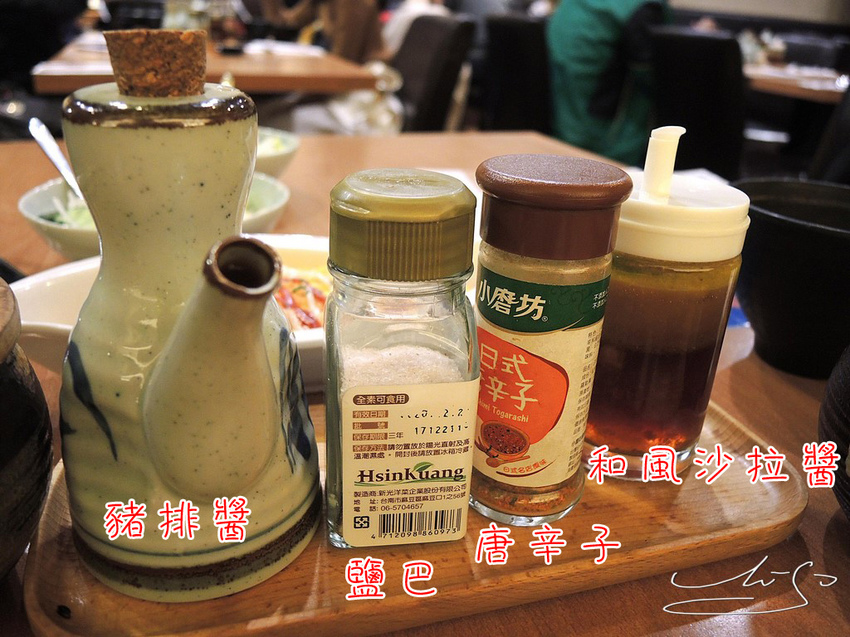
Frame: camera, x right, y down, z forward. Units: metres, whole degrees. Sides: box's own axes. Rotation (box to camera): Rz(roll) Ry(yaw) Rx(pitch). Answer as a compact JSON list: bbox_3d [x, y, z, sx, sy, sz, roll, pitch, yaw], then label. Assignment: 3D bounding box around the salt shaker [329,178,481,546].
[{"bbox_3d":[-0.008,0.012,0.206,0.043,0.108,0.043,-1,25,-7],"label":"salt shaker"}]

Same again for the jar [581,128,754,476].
[{"bbox_3d":[0.079,-0.008,0.242,0.054,0.120,0.054,2,25,-1],"label":"jar"}]

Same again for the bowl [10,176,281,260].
[{"bbox_3d":[-0.150,-0.044,0.401,0.142,0.059,0.142,2,25,-1],"label":"bowl"}]

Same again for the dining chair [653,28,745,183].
[{"bbox_3d":[0.913,-0.368,1.998,0.540,0.850,0.440,-3,26,-11],"label":"dining chair"}]

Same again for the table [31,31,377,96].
[{"bbox_3d":[-0.645,-0.408,2.071,0.680,0.740,1.280,-7,27,-18],"label":"table"}]

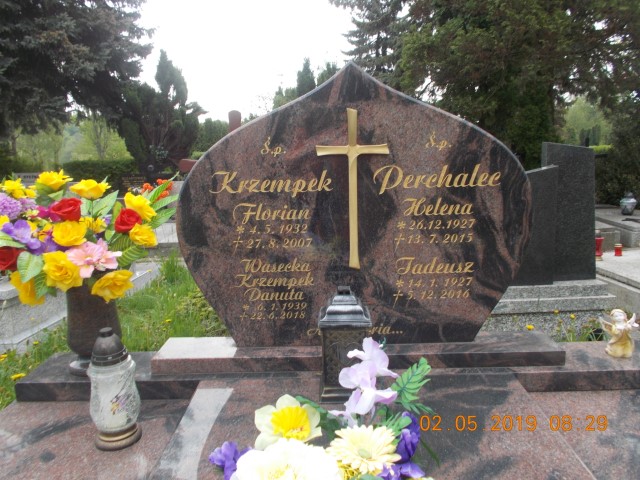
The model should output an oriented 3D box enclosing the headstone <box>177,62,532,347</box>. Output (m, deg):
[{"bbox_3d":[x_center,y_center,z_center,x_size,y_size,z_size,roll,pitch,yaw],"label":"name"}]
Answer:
[{"bbox_3d":[0.102,-0.092,1.485,1.060,0.854,0.080,-1,11,1],"label":"headstone"}]

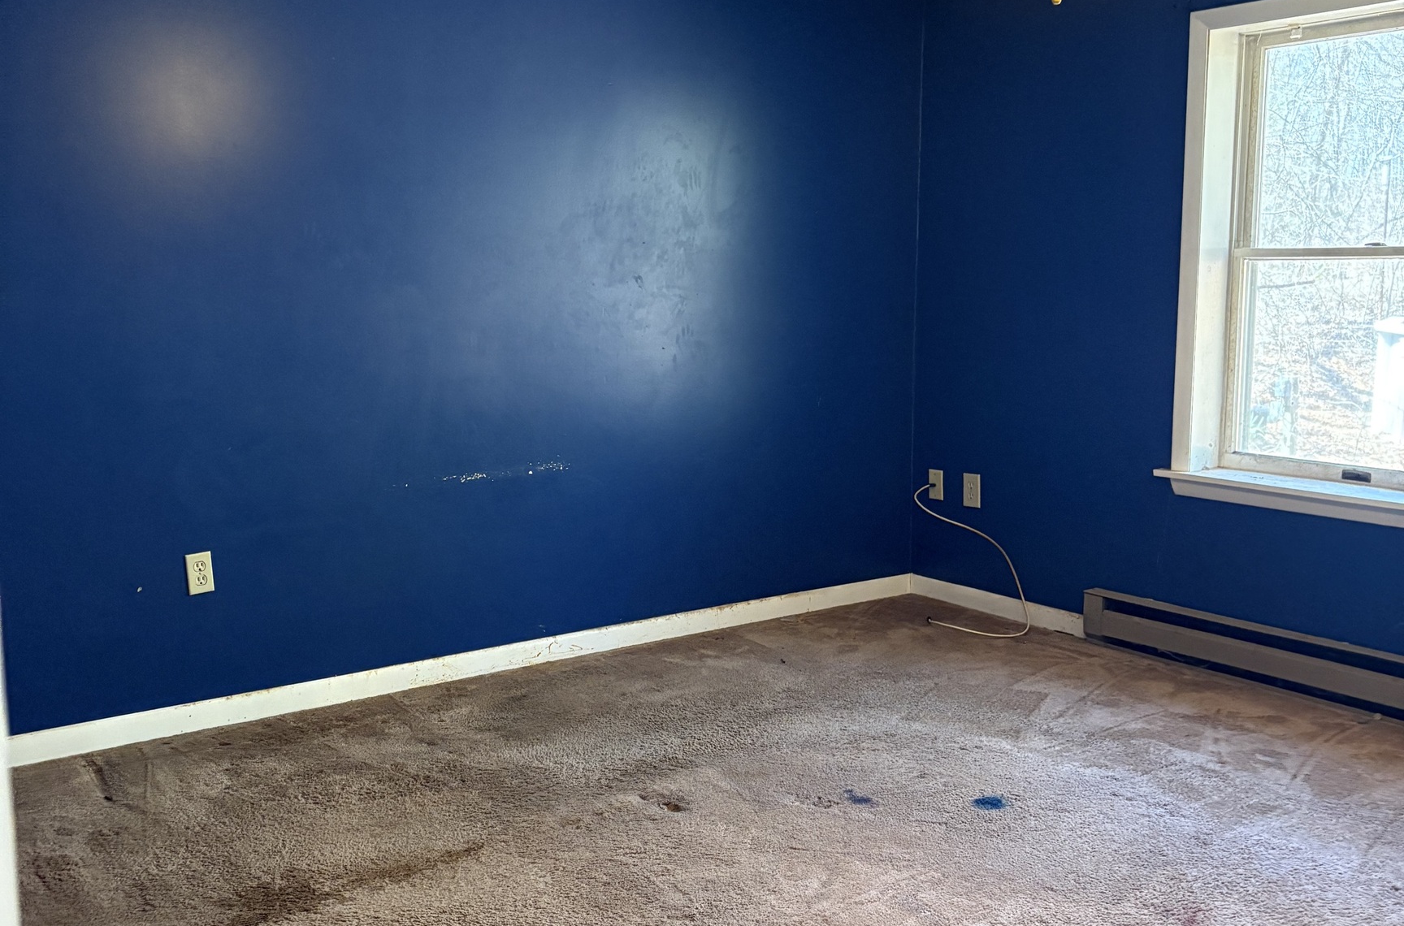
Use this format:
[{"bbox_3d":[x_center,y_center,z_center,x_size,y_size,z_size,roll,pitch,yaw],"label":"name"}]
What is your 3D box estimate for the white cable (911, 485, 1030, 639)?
[{"bbox_3d":[0.958,0.348,5.151,0.250,0.455,0.570,-6,10,-35],"label":"white cable"}]

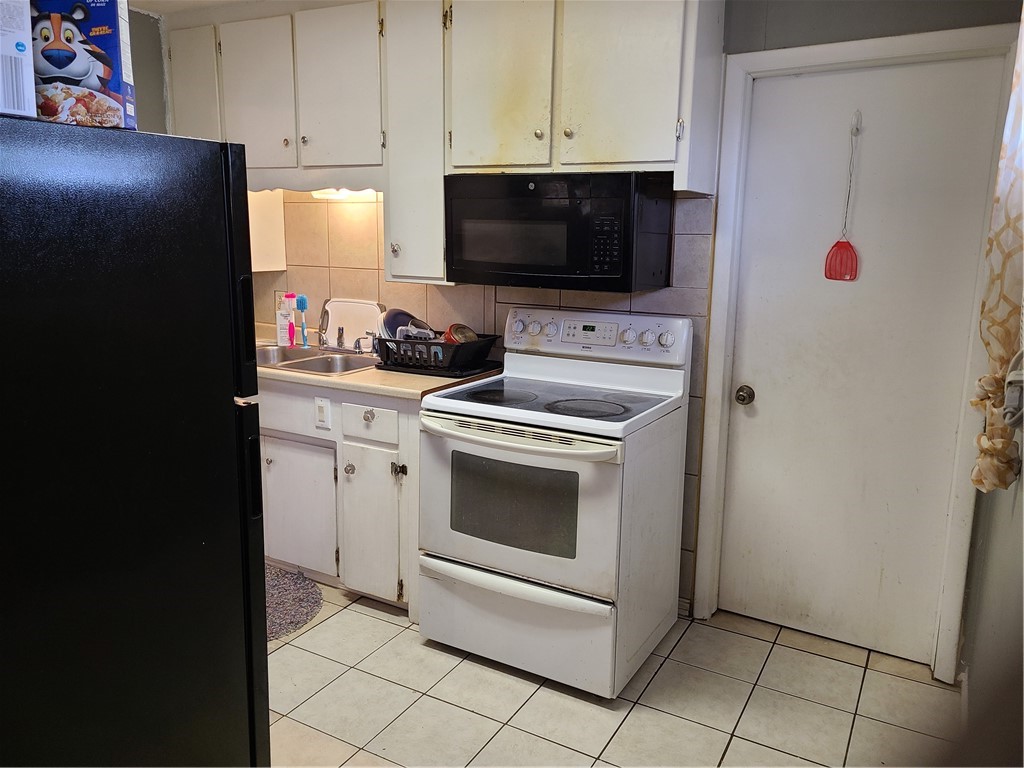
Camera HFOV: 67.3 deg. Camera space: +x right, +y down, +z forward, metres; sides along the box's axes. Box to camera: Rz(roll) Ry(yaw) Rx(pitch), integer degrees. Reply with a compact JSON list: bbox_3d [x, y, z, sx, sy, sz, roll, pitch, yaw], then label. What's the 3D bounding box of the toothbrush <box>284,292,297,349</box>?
[{"bbox_3d":[-1.071,-0.306,3.719,0.052,0.268,0.052,7,13,29],"label":"toothbrush"}]

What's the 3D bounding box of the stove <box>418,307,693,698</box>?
[{"bbox_3d":[0.149,0.364,2.767,0.761,1.182,0.650,7,13,29],"label":"stove"}]

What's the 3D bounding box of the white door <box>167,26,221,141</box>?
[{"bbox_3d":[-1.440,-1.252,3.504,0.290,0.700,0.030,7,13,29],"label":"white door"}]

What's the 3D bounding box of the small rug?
[{"bbox_3d":[-1.138,0.878,3.103,0.800,0.015,0.640,7,13,29],"label":"small rug"}]

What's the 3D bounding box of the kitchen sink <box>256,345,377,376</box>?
[{"bbox_3d":[-0.929,-0.035,3.500,0.835,0.180,0.560,7,13,29],"label":"kitchen sink"}]

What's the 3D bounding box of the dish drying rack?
[{"bbox_3d":[-0.302,-0.139,3.283,0.430,0.130,0.355,7,13,29],"label":"dish drying rack"}]

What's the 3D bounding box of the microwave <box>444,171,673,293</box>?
[{"bbox_3d":[0.174,-0.573,2.885,0.751,0.397,0.390,7,13,29],"label":"microwave"}]

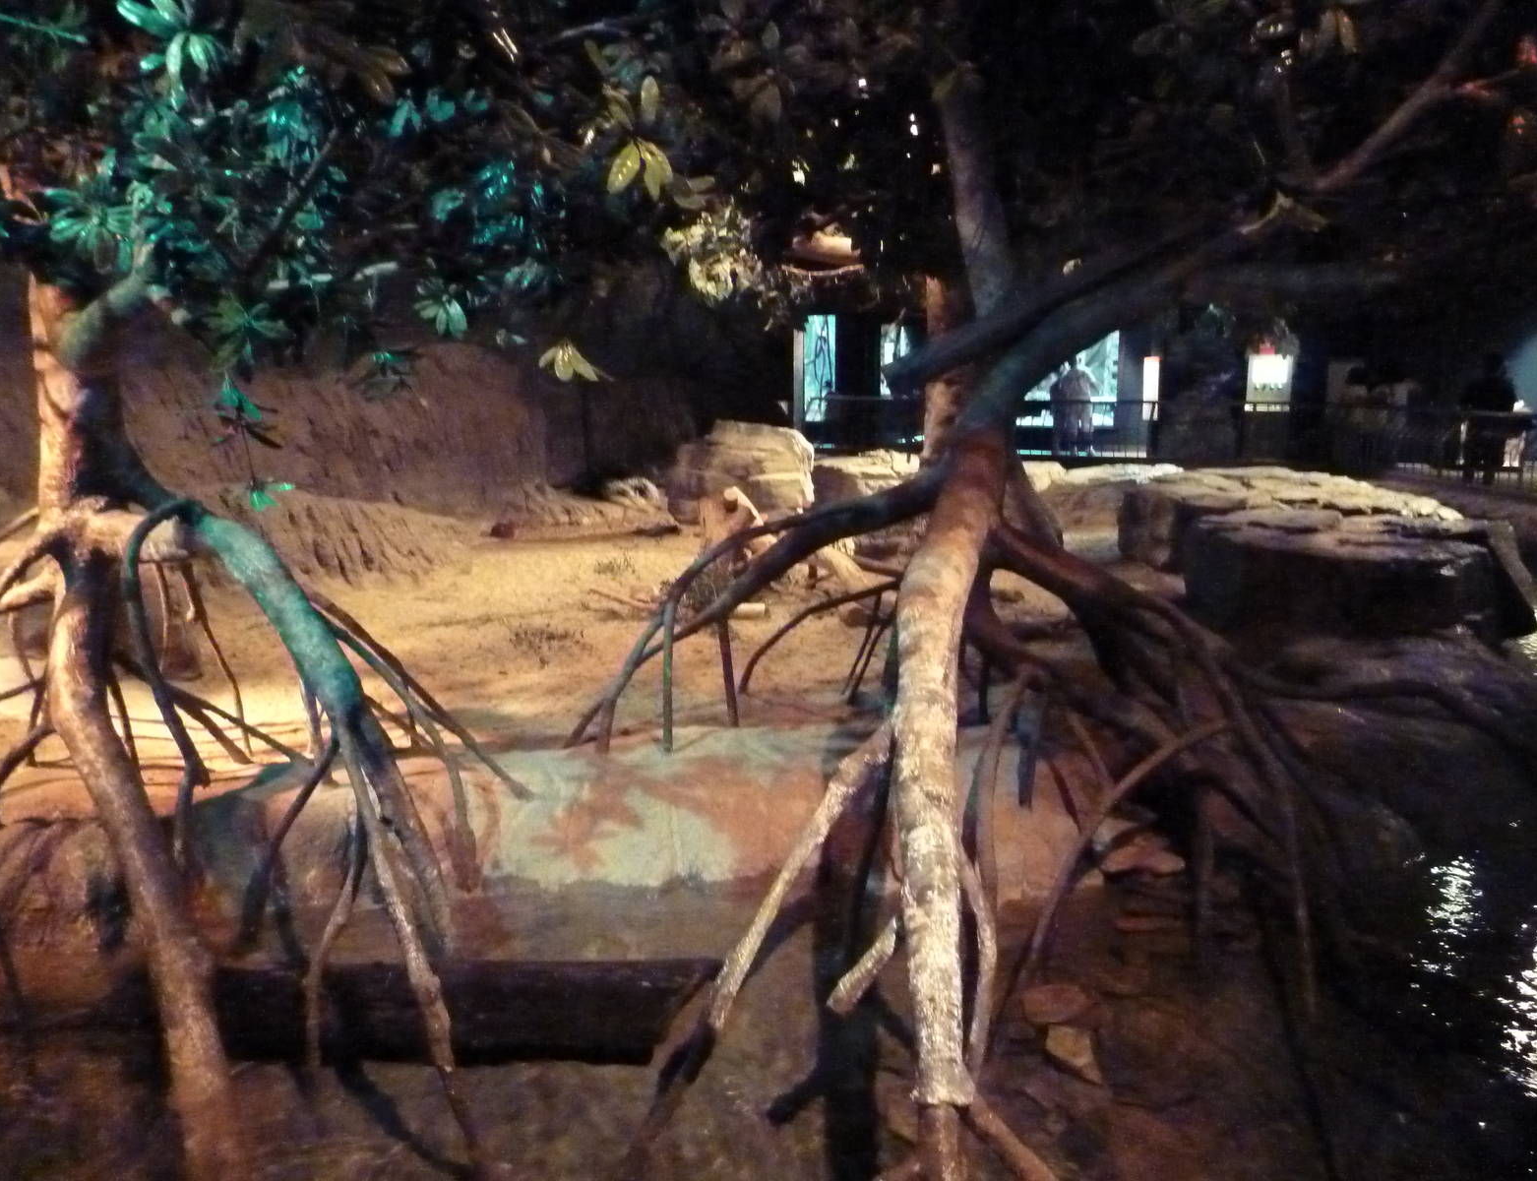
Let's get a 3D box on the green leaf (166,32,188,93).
[{"bbox_3d":[-1.611,-1.439,3.100,0.060,0.155,0.060,0,11,0],"label":"green leaf"}]

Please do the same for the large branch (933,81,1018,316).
[{"bbox_3d":[0.660,-1.260,3.650,0.165,0.726,0.165,-13,8,2],"label":"large branch"}]

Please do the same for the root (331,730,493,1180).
[{"bbox_3d":[-1.075,1.063,3.450,0.160,1.392,0.170,-20,-8,4],"label":"root"}]

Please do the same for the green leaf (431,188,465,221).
[{"bbox_3d":[-0.958,-1.153,3.400,0.100,0.100,0.070,0,11,0],"label":"green leaf"}]

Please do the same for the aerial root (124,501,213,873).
[{"bbox_3d":[-1.986,0.314,3.750,0.280,1.200,0.280,0,11,0],"label":"aerial root"}]

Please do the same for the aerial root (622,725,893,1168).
[{"bbox_3d":[-0.028,1.099,3.525,0.220,1.530,0.220,31,-2,-6],"label":"aerial root"}]

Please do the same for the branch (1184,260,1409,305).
[{"bbox_3d":[1.753,-1.030,3.800,0.745,0.140,0.170,0,11,0],"label":"branch"}]

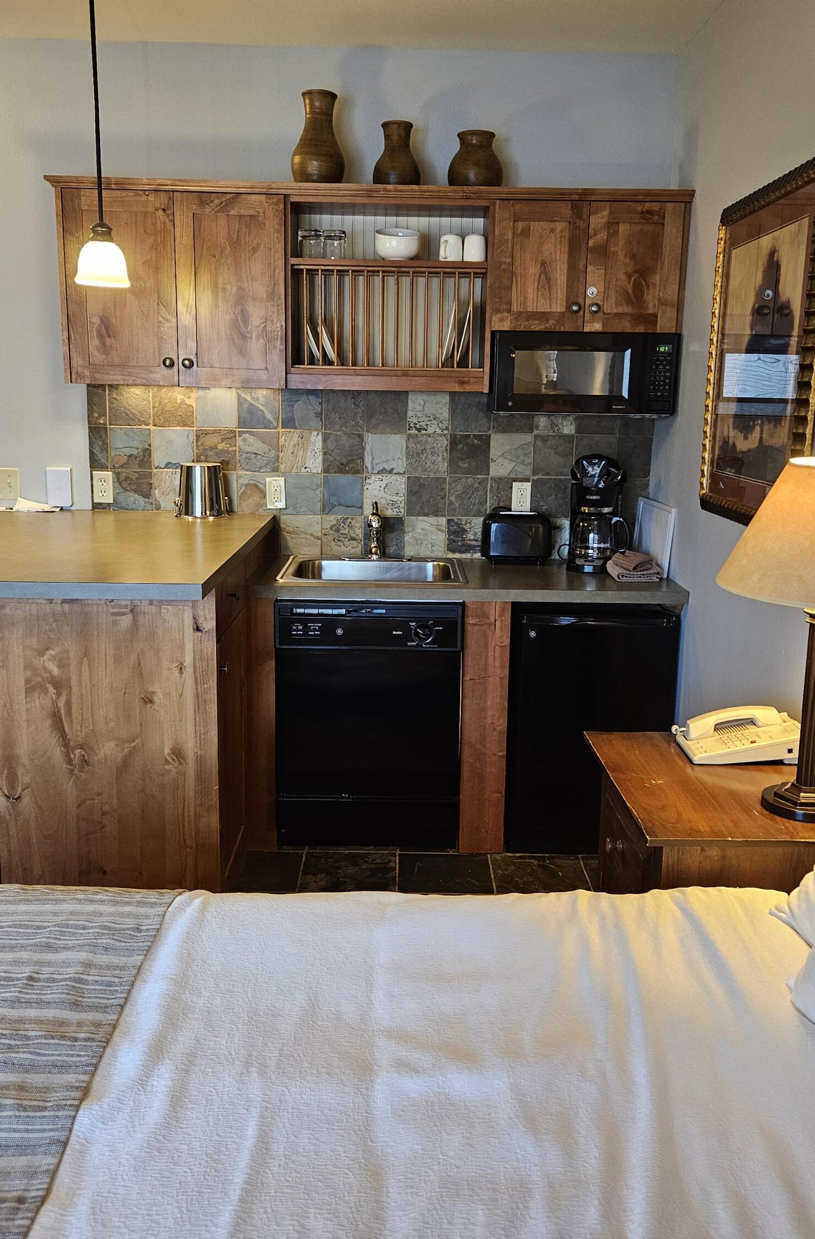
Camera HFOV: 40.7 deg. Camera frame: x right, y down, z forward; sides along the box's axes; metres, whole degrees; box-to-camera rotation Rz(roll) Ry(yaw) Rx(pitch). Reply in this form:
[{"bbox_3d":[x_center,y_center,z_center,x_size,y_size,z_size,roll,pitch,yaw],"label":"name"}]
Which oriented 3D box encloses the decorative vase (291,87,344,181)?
[{"bbox_3d":[-0.305,-1.635,3.763,0.182,0.328,0.182,1,12,-1],"label":"decorative vase"}]

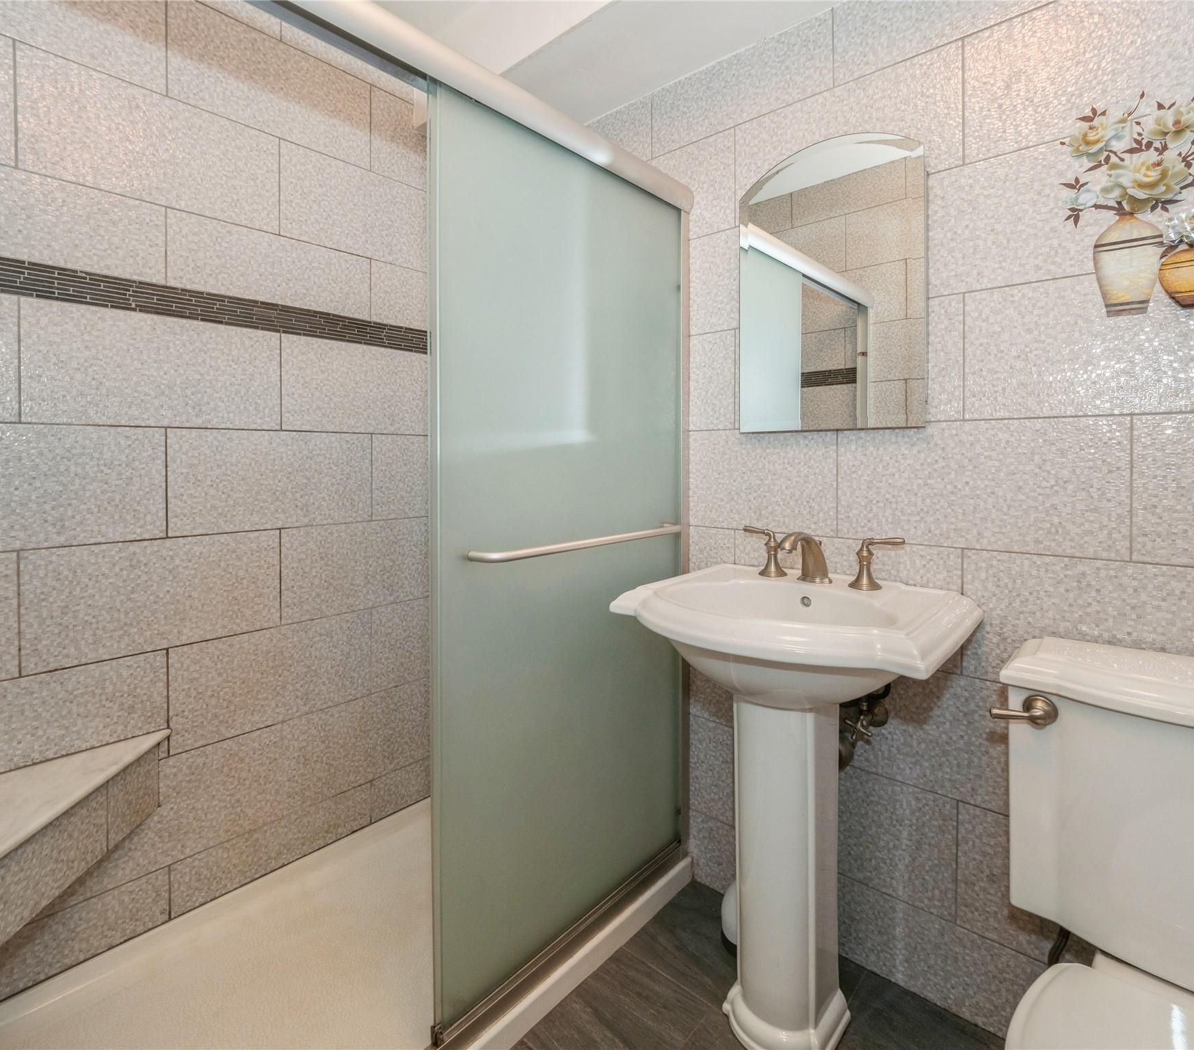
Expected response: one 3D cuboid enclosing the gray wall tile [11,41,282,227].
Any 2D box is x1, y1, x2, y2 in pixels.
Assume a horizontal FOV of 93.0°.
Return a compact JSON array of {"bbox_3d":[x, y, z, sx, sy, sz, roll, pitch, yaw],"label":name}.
[{"bbox_3d":[-1.025,-0.886,1.348,0.010,0.265,0.497,0,3,44],"label":"gray wall tile"}]

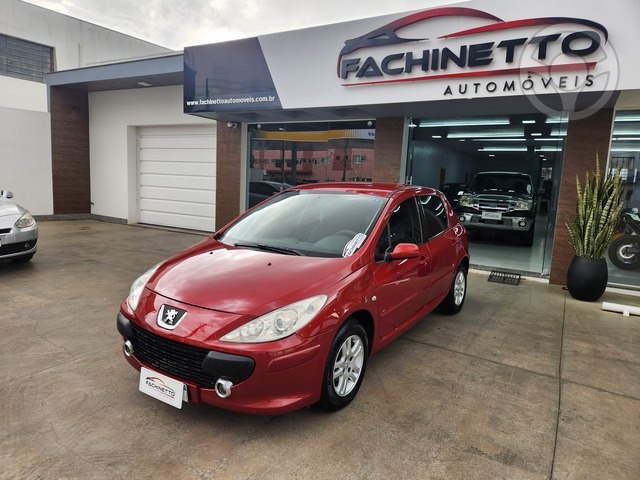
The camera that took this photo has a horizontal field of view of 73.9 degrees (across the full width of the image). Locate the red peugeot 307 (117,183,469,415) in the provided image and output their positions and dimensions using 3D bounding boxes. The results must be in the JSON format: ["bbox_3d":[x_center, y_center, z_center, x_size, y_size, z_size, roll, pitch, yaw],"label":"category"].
[{"bbox_3d":[0.206,0.185,4.221,1.800,1.510,4.210,8,10,33],"label":"red peugeot 307"}]

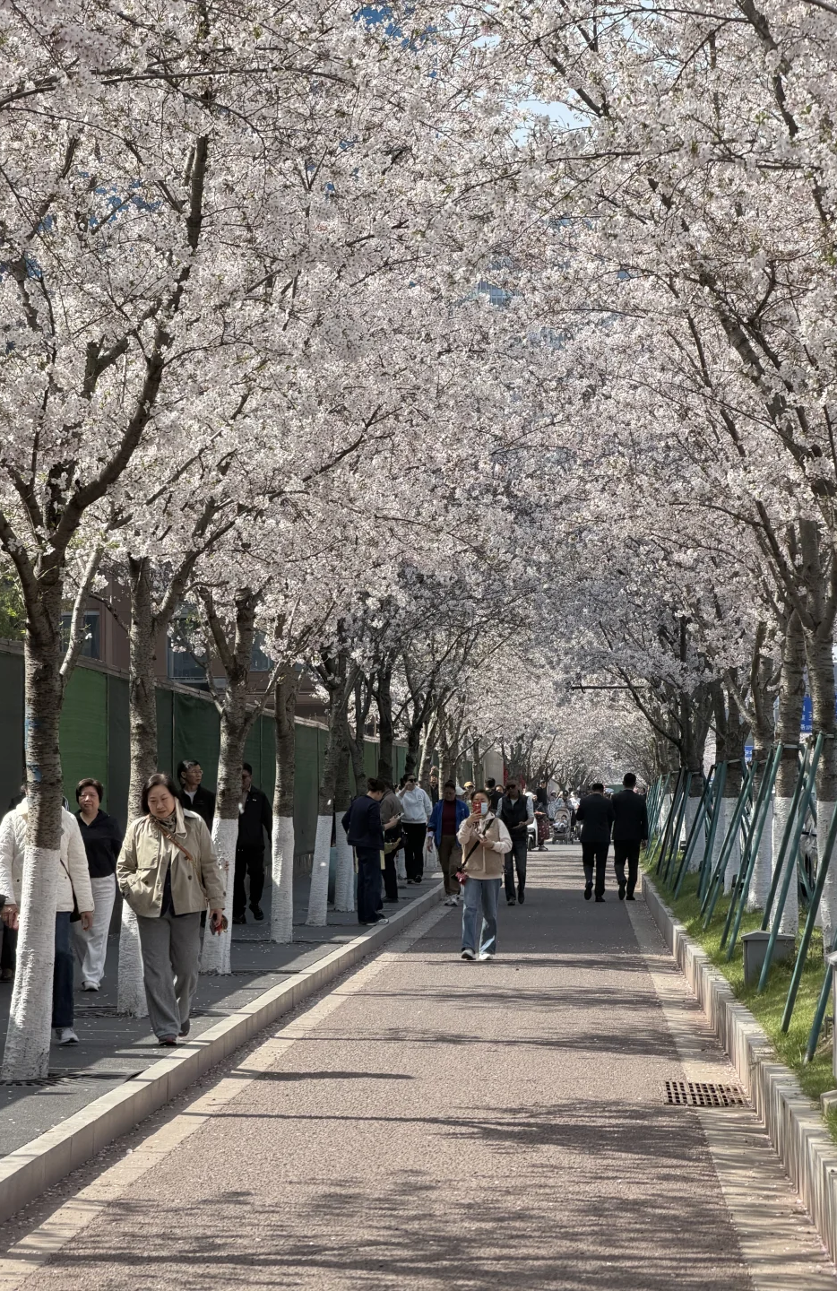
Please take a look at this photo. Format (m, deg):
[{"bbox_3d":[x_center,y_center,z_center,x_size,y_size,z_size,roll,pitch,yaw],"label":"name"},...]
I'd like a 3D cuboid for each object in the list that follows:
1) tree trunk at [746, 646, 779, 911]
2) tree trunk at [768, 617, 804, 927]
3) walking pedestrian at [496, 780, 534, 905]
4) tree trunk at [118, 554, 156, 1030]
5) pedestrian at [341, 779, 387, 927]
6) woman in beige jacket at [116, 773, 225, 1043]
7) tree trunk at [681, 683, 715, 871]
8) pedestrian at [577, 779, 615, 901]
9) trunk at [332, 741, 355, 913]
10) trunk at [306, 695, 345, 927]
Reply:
[{"bbox_3d":[3.661,1.417,39.700,0.320,2.824,0.290,0,-2,3],"label":"tree trunk"},{"bbox_3d":[3.094,1.083,31.300,0.300,2.700,0.260,0,-2,3],"label":"tree trunk"},{"bbox_3d":[1.343,2.746,52.000,0.530,1.737,0.420,0,-2,6],"label":"walking pedestrian"},{"bbox_3d":[-1.788,0.901,23.700,0.235,2.923,0.215,0,-2,3],"label":"tree trunk"},{"bbox_3d":[-0.567,2.194,39.930,0.460,1.580,0.540,2,-3,-37],"label":"pedestrian"},{"bbox_3d":[-1.427,1.497,21.530,0.600,1.560,0.450,0,-2,6],"label":"woman in beige jacket"},{"bbox_3d":[4.203,1.984,56.000,0.430,2.832,0.360,0,-2,3],"label":"tree trunk"},{"bbox_3d":[2.529,2.796,53.133,0.550,1.690,0.440,0,-2,2],"label":"pedestrian"},{"bbox_3d":[-0.876,2.118,43.500,0.240,1.988,0.230,0,-2,3],"label":"trunk"},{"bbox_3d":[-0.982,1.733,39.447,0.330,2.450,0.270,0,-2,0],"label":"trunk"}]

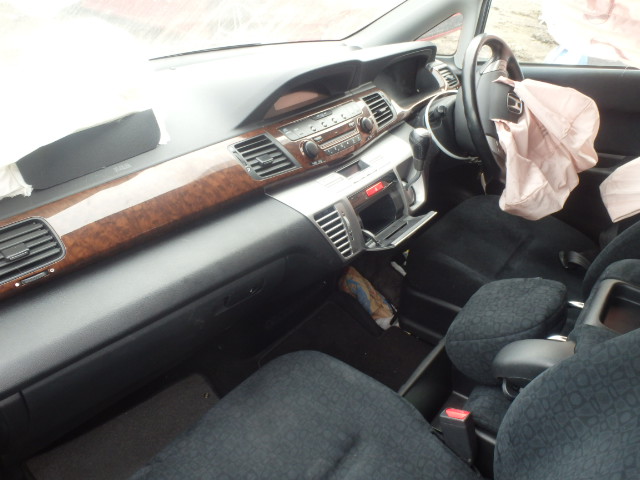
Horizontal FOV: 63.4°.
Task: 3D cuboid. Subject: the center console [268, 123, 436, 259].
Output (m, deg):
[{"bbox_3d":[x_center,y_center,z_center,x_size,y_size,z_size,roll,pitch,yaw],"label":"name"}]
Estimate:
[{"bbox_3d":[0.121,-0.095,1.050,0.180,0.185,0.440,22,37,32],"label":"center console"}]

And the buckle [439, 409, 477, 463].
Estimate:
[{"bbox_3d":[0.221,0.309,0.813,0.042,0.087,0.026,1,24,42],"label":"buckle"}]

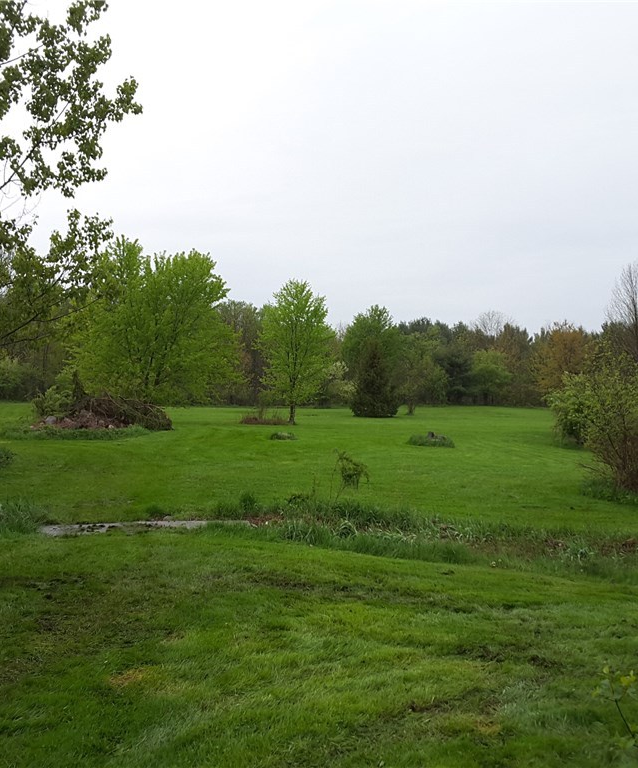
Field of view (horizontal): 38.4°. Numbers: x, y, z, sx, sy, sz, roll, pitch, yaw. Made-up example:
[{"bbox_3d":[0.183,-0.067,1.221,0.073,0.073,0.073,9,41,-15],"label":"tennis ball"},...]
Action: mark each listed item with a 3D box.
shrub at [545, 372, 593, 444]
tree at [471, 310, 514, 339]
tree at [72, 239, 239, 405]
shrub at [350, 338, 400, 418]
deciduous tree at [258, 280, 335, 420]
[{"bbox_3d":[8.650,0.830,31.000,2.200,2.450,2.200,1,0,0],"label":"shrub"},{"bbox_3d":[20.800,-3.400,110.000,5.600,11.300,5.600,1,0,0],"label":"tree"},{"bbox_3d":[-7.840,-2.600,44.000,8.000,8.700,7.600,1,0,0],"label":"tree"},{"bbox_3d":[3.270,-0.320,54.000,2.950,4.700,2.900,1,0,0],"label":"shrub"},{"bbox_3d":[-1.150,-1.480,43.000,3.700,6.750,3.700,1,0,0],"label":"deciduous tree"}]

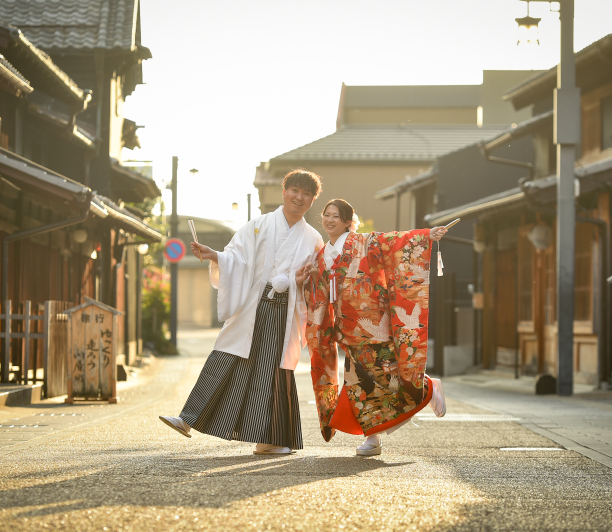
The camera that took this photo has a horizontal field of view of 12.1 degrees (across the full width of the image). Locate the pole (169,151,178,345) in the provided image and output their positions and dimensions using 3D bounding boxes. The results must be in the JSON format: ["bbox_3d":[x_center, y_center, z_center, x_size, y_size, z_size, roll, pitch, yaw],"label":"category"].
[{"bbox_3d":[-3.314,-0.313,72.200,0.160,4.850,0.160,0,-1,0],"label":"pole"}]

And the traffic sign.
[{"bbox_3d":[-3.255,-0.387,72.000,0.600,0.600,0.060,0,-1,-10],"label":"traffic sign"}]

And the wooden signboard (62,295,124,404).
[{"bbox_3d":[-2.010,0.794,27.300,0.560,1.010,0.290,0,-1,-2],"label":"wooden signboard"}]

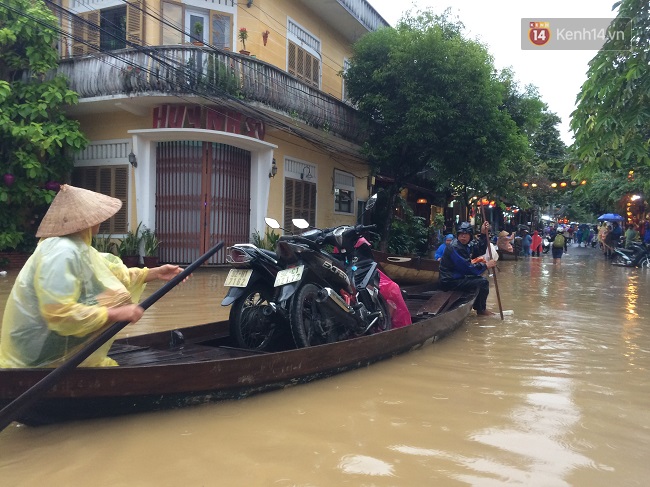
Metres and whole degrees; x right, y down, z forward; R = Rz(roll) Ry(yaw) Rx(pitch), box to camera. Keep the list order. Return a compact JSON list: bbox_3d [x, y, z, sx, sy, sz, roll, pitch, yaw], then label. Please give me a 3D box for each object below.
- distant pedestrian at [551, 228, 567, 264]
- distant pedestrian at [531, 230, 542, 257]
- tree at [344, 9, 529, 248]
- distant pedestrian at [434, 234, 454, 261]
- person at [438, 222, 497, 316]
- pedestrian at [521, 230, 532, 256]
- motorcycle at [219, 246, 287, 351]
[{"bbox_3d":[8.494,0.199,19.800,0.600,1.620,0.450,1,1,25],"label":"distant pedestrian"},{"bbox_3d":[11.074,0.036,28.500,0.620,1.500,0.450,1,1,24],"label":"distant pedestrian"},{"bbox_3d":[3.142,-2.826,15.200,5.200,7.350,5.000,1,1,27],"label":"tree"},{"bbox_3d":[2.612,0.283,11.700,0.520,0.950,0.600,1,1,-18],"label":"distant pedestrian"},{"bbox_3d":[1.702,0.302,6.500,0.720,1.120,0.580,1,1,26],"label":"person"},{"bbox_3d":[10.577,0.003,28.500,0.450,1.530,0.520,1,1,27],"label":"pedestrian"},{"bbox_3d":[-0.276,0.283,4.639,0.680,1.060,1.900,1,1,26],"label":"motorcycle"}]

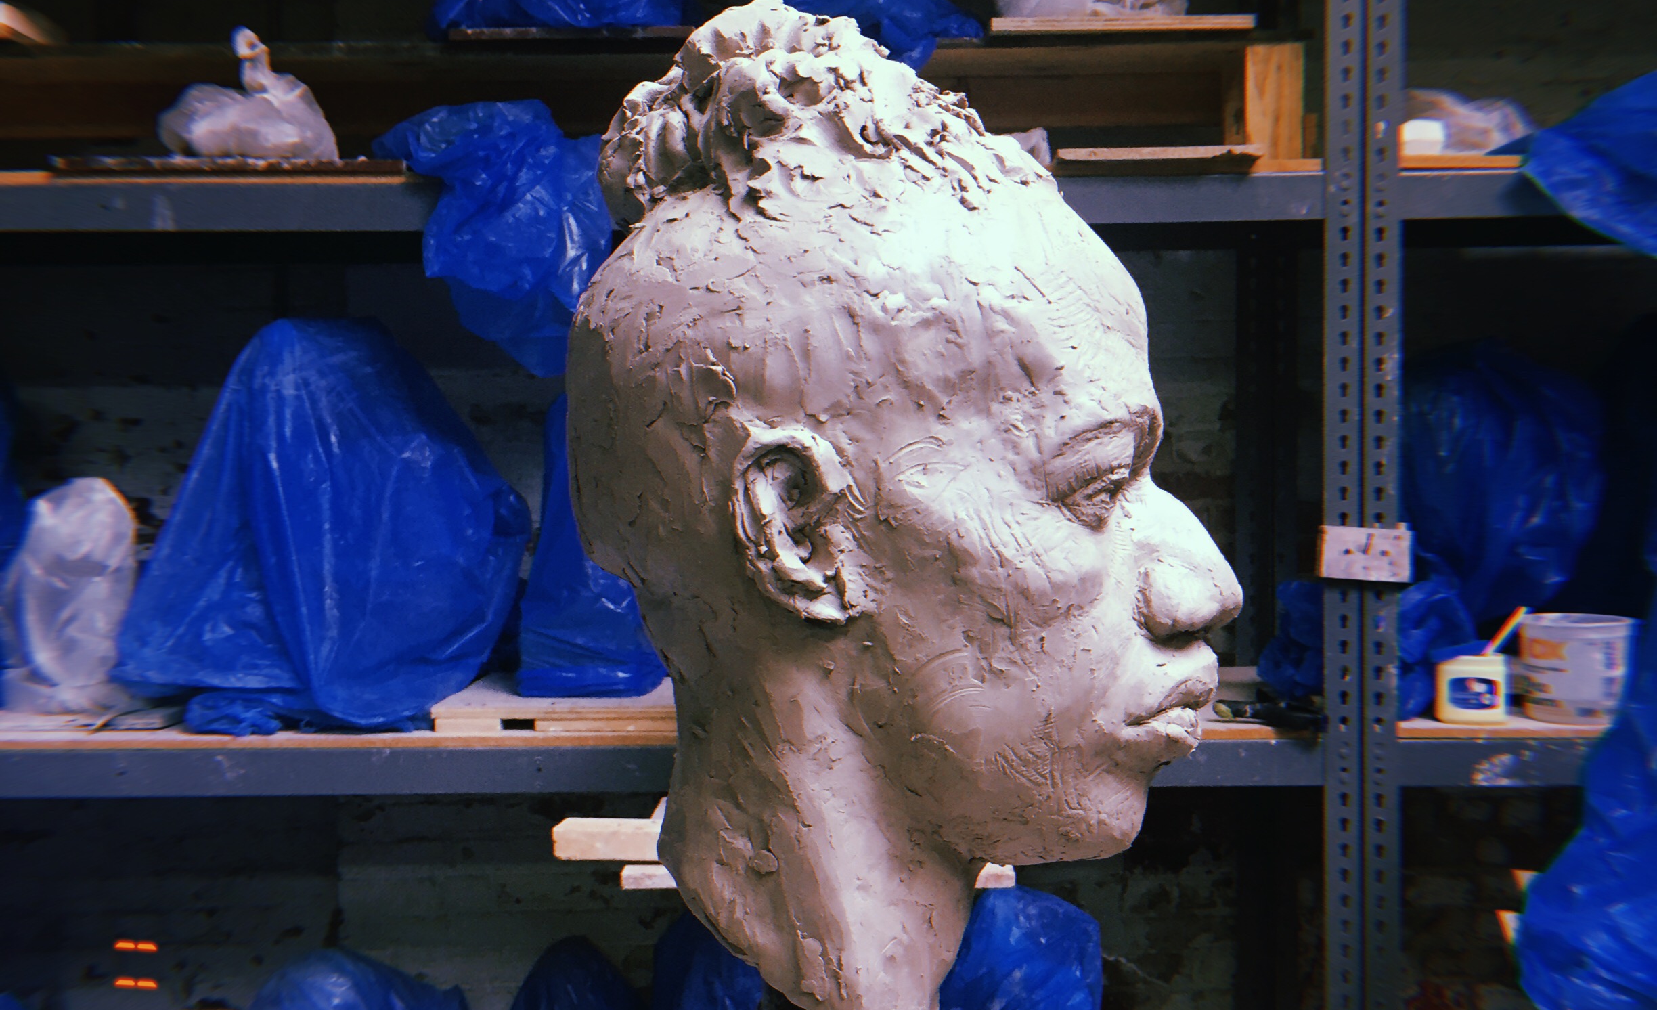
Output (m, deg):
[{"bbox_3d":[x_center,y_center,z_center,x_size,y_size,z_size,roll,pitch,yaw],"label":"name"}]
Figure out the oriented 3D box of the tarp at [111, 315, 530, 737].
[{"bbox_3d":[-0.819,0.018,3.032,0.630,0.632,0.460,-1,5,0],"label":"tarp"}]

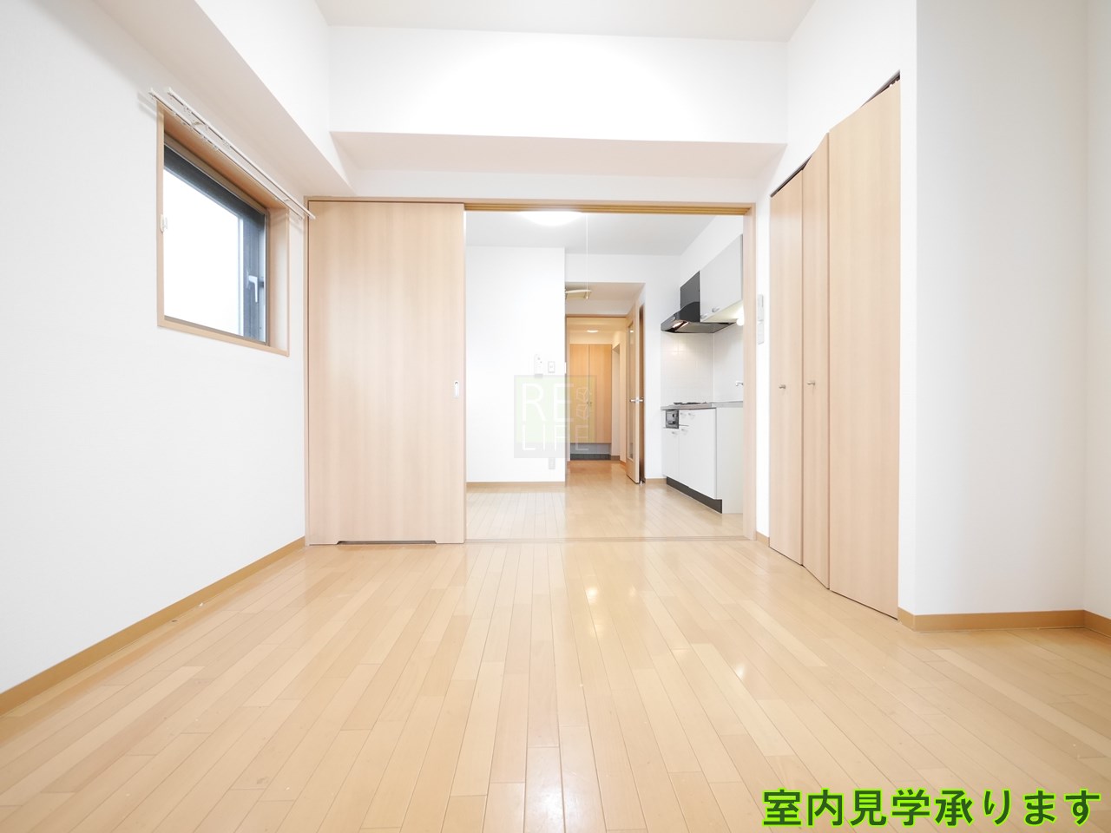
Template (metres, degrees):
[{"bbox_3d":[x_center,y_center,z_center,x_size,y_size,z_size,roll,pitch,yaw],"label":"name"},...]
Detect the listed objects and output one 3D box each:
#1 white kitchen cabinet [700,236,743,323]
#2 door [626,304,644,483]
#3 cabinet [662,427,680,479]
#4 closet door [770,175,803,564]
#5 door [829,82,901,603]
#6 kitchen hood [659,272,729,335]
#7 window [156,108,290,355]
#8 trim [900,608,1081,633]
[{"bbox_3d":[1.617,-1.166,3.961,0.362,0.516,0.909,0,0,-2],"label":"white kitchen cabinet"},{"bbox_3d":[0.895,-0.259,5.315,0.045,1.994,0.708,0,0,0],"label":"door"},{"bbox_3d":[1.463,0.367,4.687,0.540,0.531,0.585,0,0,-2],"label":"cabinet"},{"bbox_3d":[1.258,-0.248,2.437,0.030,2.002,0.313,0,0,-2],"label":"closet door"},{"bbox_3d":[1.252,-0.244,1.823,0.030,2.002,0.300,0,0,-17],"label":"door"},{"bbox_3d":[1.476,-1.175,4.695,0.581,0.501,0.578,0,0,-2],"label":"kitchen hood"},{"bbox_3d":[-1.542,-0.755,2.105,0.120,0.835,0.885,0,0,-2],"label":"window"},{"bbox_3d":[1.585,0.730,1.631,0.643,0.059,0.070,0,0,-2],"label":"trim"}]

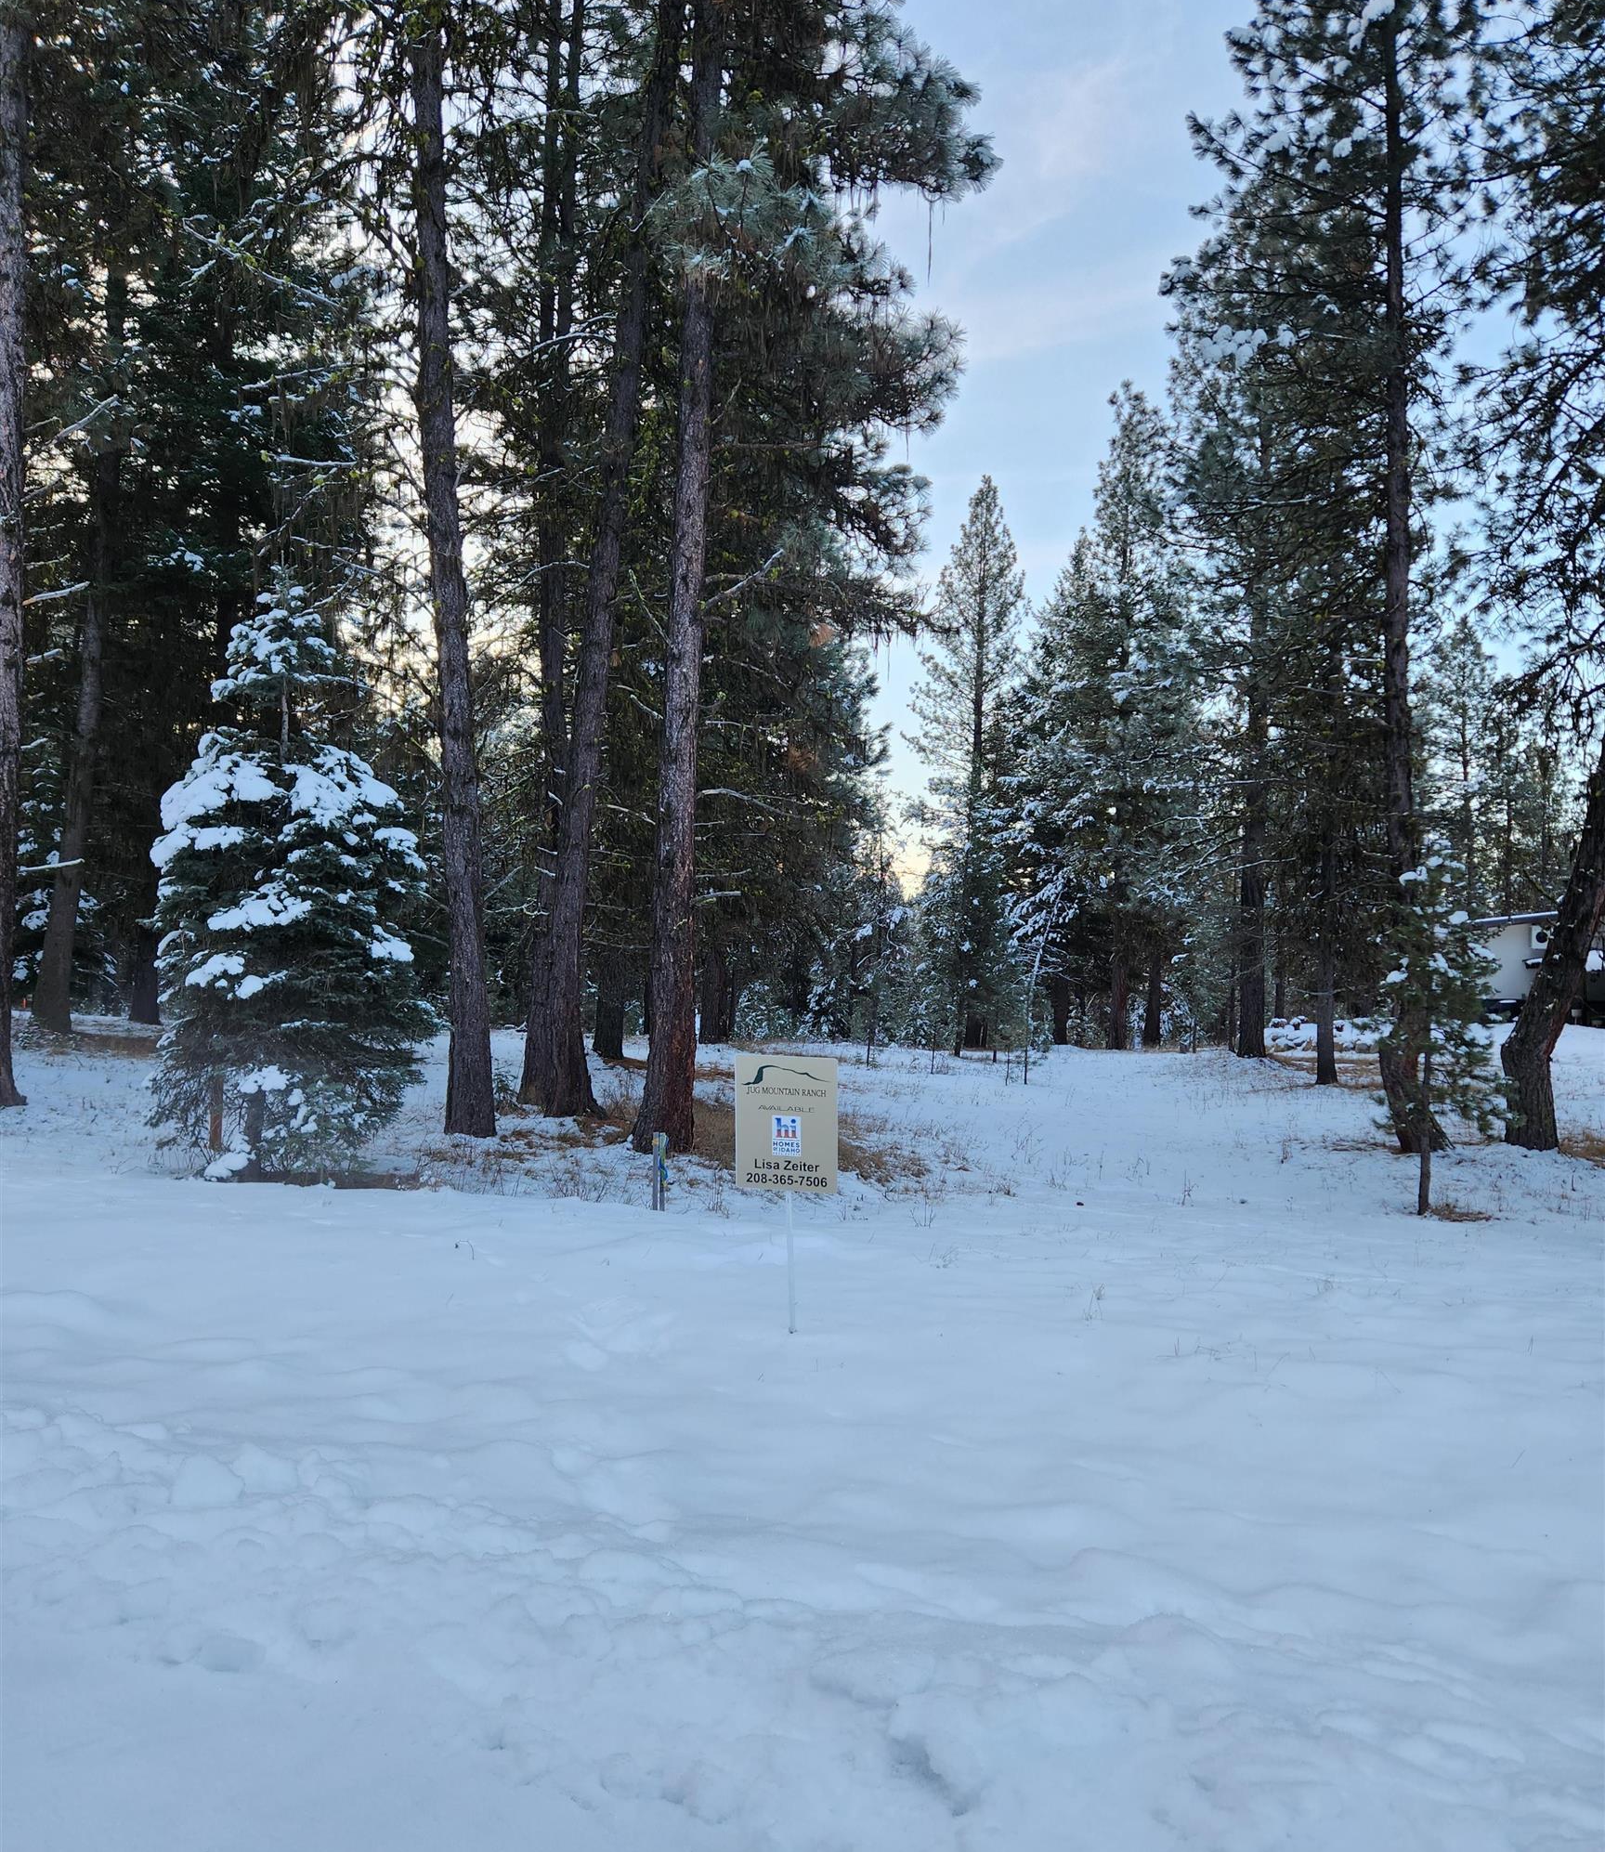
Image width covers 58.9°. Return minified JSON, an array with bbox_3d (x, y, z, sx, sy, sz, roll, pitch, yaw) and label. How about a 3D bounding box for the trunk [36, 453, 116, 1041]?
[{"bbox_3d":[-12.351,-3.201,24.120,1.300,9.989,0.650,0,-1,0],"label":"trunk"}]

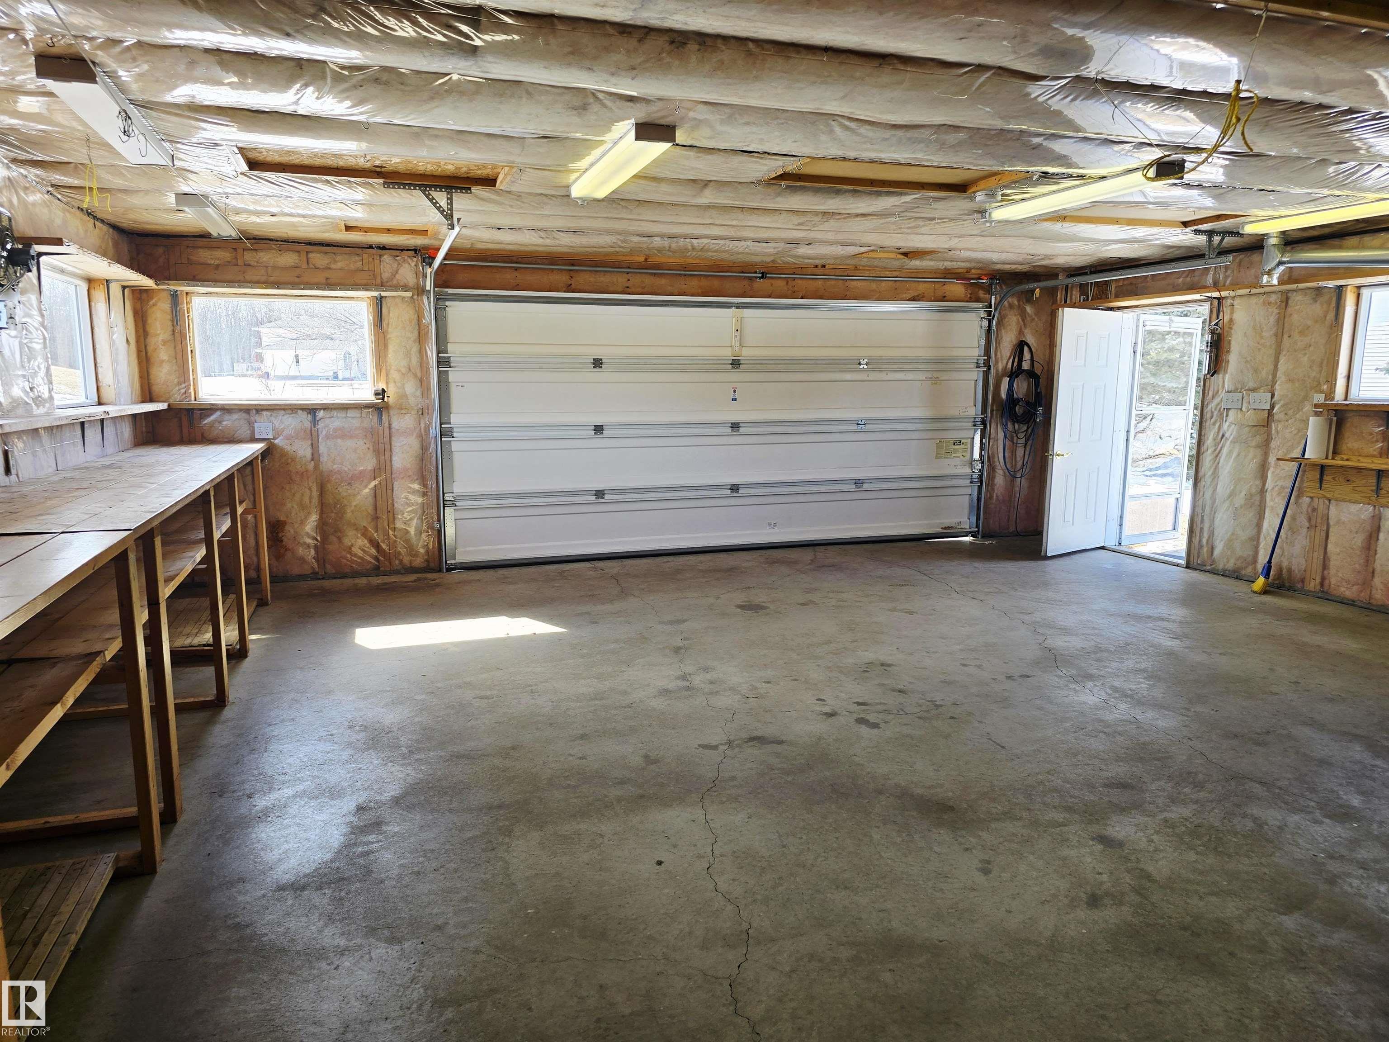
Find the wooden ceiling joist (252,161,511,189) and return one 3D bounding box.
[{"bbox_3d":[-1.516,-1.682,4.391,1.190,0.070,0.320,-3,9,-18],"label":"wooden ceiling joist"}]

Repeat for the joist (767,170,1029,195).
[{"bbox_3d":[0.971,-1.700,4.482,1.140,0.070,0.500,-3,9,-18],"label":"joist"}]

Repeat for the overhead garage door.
[{"bbox_3d":[0.395,-0.825,7.897,4.900,2.130,0.100,-3,9,-18],"label":"overhead garage door"}]

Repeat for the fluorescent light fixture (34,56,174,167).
[{"bbox_3d":[-2.151,-1.488,3.435,0.165,0.068,1.210,-3,10,-19],"label":"fluorescent light fixture"}]

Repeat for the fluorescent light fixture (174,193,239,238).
[{"bbox_3d":[-2.880,-1.797,5.498,0.165,0.067,1.210,-3,10,-19],"label":"fluorescent light fixture"}]

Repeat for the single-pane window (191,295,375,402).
[{"bbox_3d":[-3.002,-1.253,6.791,1.224,0.760,0.090,-3,9,-18],"label":"single-pane window"}]

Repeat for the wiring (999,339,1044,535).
[{"bbox_3d":[3.112,-0.776,8.750,0.450,1.840,0.130,-3,9,-18],"label":"wiring"}]

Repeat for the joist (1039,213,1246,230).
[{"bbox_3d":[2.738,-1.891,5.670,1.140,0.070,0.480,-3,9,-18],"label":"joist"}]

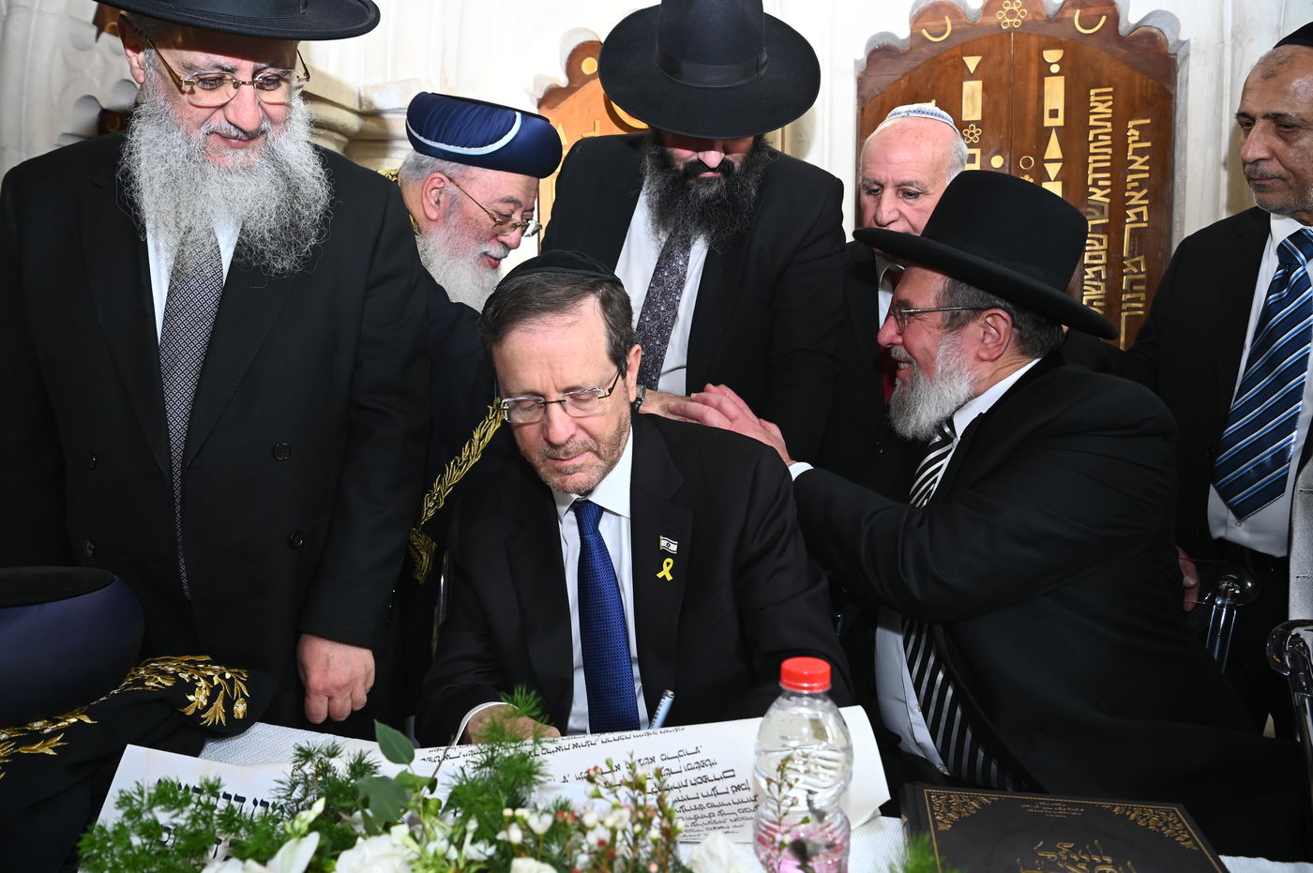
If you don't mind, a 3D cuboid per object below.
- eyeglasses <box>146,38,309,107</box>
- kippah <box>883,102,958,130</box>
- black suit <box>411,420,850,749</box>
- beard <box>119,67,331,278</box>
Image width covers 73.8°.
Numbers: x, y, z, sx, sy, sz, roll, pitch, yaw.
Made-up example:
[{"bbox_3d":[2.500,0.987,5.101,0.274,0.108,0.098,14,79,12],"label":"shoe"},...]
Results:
[{"bbox_3d":[-0.497,-0.428,1.025,0.140,0.046,0.140,-13,39,-30],"label":"eyeglasses"},{"bbox_3d":[0.443,-0.535,1.460,0.138,0.050,0.140,2,4,20],"label":"kippah"},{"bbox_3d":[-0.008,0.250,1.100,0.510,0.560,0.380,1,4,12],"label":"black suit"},{"bbox_3d":[-0.510,-0.313,1.035,0.225,0.240,0.150,-2,17,-31],"label":"beard"}]

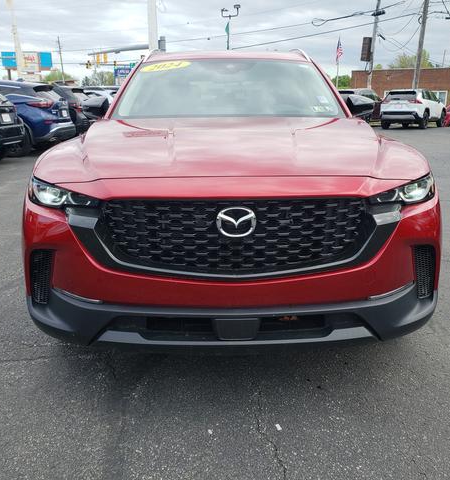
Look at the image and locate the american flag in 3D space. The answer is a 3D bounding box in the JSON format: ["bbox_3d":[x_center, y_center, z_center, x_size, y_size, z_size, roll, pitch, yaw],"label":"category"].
[{"bbox_3d":[9.683,-16.025,40.650,0.650,2.200,0.350,4,16,12],"label":"american flag"}]

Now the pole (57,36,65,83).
[{"bbox_3d":[-22.906,-23.641,68.096,0.300,9.500,0.300,0,16,0],"label":"pole"}]

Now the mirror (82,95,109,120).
[{"bbox_3d":[-0.883,-0.900,3.289,0.220,0.165,0.170,0,16,-1],"label":"mirror"}]

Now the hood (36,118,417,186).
[{"bbox_3d":[0.031,-0.473,2.413,1.700,0.250,1.120,0,16,-1],"label":"hood"}]

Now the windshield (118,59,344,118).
[{"bbox_3d":[0.013,-1.011,3.195,1.420,0.400,0.740,0,16,-1],"label":"windshield"}]

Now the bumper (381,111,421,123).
[{"bbox_3d":[7.674,-5.370,20.900,1.800,0.500,0.450,13,21,37],"label":"bumper"}]

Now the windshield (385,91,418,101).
[{"bbox_3d":[8.018,-6.564,21.836,1.280,0.440,0.220,11,19,32],"label":"windshield"}]

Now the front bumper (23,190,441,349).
[{"bbox_3d":[0.030,0.107,2.116,1.860,0.670,0.480,0,16,-1],"label":"front bumper"}]

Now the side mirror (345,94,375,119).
[{"bbox_3d":[0.919,-0.912,3.286,0.220,0.165,0.170,0,16,-1],"label":"side mirror"}]

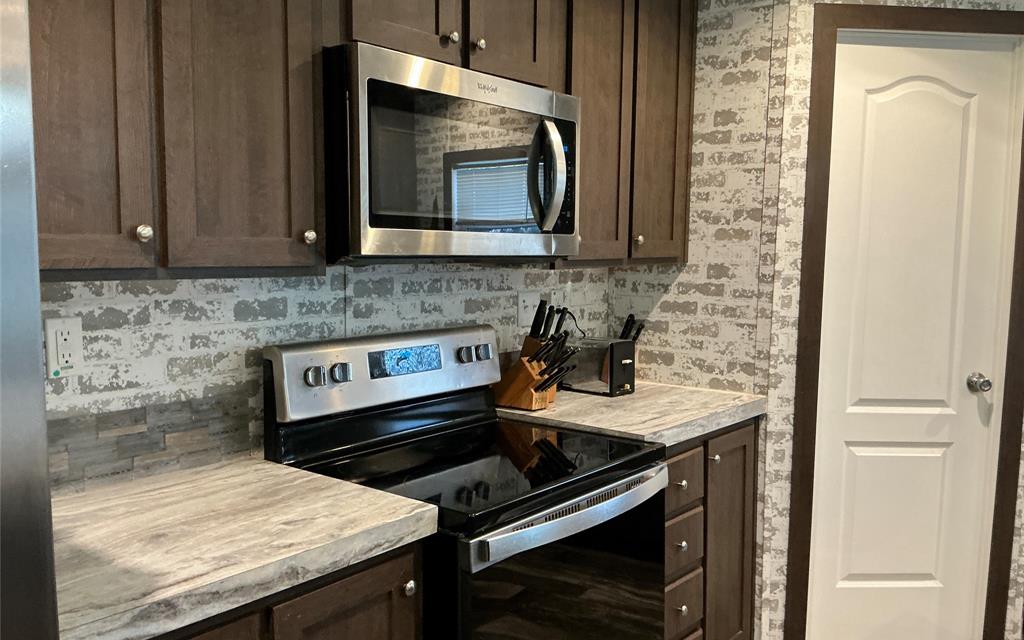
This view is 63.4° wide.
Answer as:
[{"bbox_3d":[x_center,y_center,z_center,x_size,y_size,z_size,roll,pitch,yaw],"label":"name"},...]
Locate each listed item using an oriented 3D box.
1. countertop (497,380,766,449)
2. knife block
[{"bbox_3d":[0.358,0.288,2.633,0.615,0.048,0.774,4,6,40],"label":"countertop"},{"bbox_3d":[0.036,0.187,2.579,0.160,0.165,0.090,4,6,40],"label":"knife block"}]

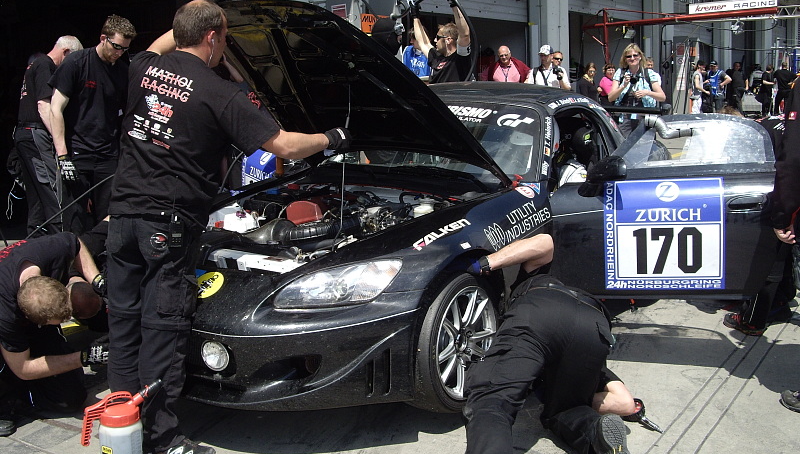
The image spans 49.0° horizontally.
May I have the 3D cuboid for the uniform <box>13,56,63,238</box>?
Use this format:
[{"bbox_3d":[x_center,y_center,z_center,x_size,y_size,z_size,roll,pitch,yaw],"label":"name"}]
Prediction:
[{"bbox_3d":[-2.152,-0.303,5.432,0.420,1.500,0.500,-4,10,-15],"label":"uniform"}]

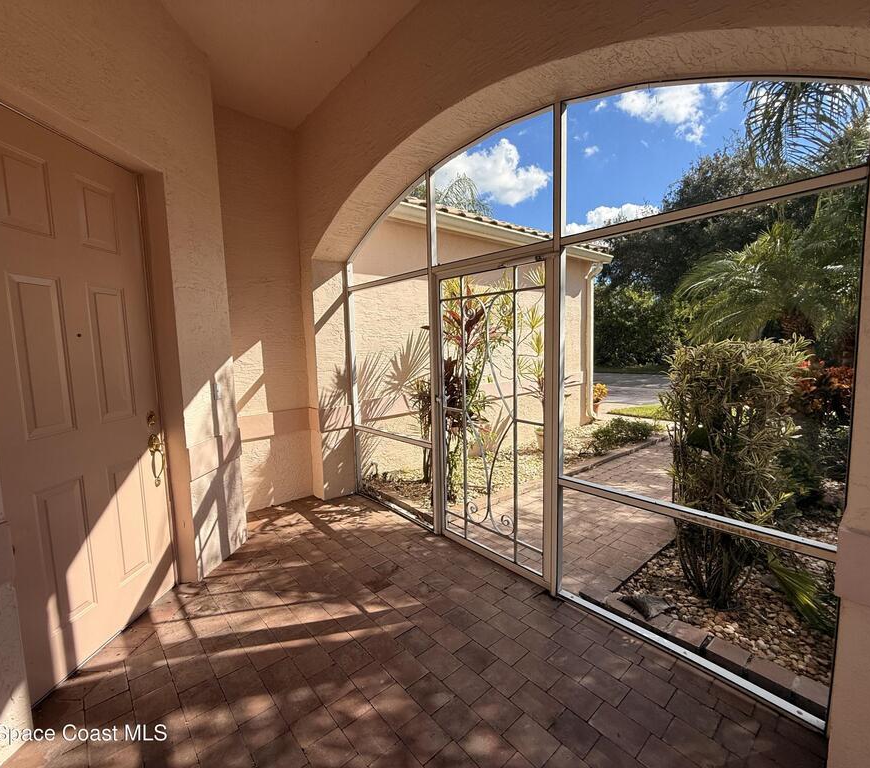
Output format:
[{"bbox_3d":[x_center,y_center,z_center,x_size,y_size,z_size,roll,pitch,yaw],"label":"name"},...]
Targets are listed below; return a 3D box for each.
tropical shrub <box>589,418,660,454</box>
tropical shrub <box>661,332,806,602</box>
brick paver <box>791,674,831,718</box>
[{"bbox_3d":[2.660,0.710,5.880,1.200,0.420,0.750,-6,8,-40],"label":"tropical shrub"},{"bbox_3d":[1.615,0.510,2.310,0.700,1.500,0.700,-6,8,-40],"label":"tropical shrub"},{"bbox_3d":[1.584,1.293,1.701,0.120,0.060,0.160,-7,8,-41],"label":"brick paver"}]

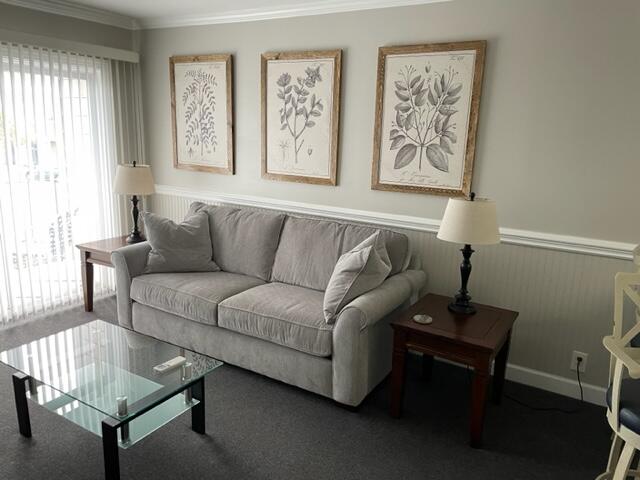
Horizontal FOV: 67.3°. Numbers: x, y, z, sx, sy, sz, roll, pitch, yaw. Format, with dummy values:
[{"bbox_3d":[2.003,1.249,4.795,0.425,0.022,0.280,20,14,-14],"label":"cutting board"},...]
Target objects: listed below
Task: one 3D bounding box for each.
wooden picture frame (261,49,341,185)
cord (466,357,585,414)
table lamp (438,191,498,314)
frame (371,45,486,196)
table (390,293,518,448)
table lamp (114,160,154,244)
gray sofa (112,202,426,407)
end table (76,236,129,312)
[{"bbox_3d":[-0.153,-0.899,3.570,0.675,0.932,0.035,9,15,29],"label":"wooden picture frame"},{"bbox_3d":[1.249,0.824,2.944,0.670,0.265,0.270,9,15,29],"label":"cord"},{"bbox_3d":[0.837,0.068,2.740,0.335,0.673,0.335,9,15,29],"label":"table lamp"},{"bbox_3d":[0.679,-0.763,3.100,0.679,0.933,0.035,9,15,29],"label":"frame"},{"bbox_3d":[0.760,0.703,2.742,0.540,0.560,0.605,9,15,29],"label":"table"},{"bbox_3d":[-1.581,-0.335,4.105,0.335,0.673,0.335,9,15,29],"label":"table lamp"},{"bbox_3d":[-0.442,0.303,3.459,2.201,0.930,0.828,9,15,29],"label":"gray sofa"},{"bbox_3d":[-1.599,0.306,4.090,0.540,0.560,0.605,9,15,29],"label":"end table"}]

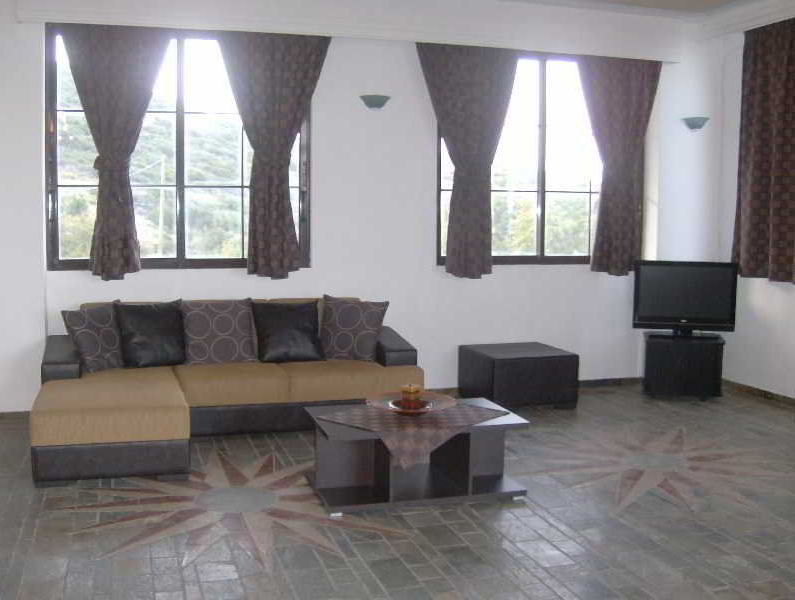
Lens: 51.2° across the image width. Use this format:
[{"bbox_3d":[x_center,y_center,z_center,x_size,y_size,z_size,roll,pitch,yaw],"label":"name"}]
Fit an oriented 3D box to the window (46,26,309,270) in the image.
[{"bbox_3d":[-1.599,-1.114,6.234,1.917,1.760,0.107,-1,6,-17],"label":"window"}]

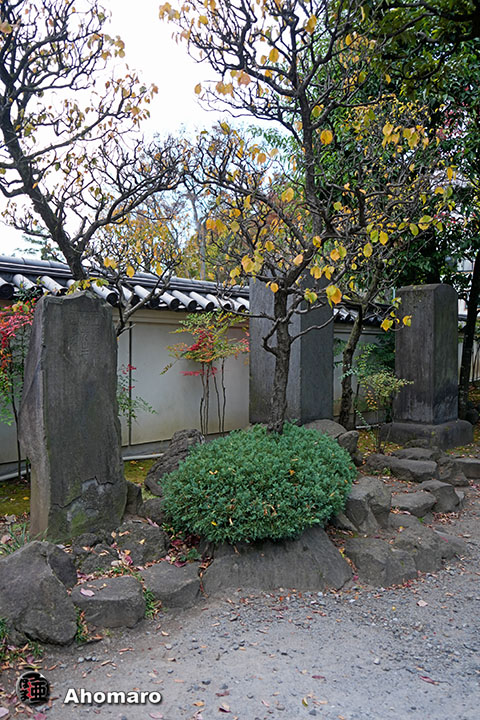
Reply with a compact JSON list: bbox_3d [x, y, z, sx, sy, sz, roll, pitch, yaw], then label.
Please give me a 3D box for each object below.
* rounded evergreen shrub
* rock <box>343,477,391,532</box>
[{"bbox_3d":[0.147,0.867,4.513,1.400,0.740,1.200,0,1,0],"label":"rounded evergreen shrub"},{"bbox_3d":[1.020,1.139,4.845,0.380,0.380,0.360,0,1,-23],"label":"rock"}]

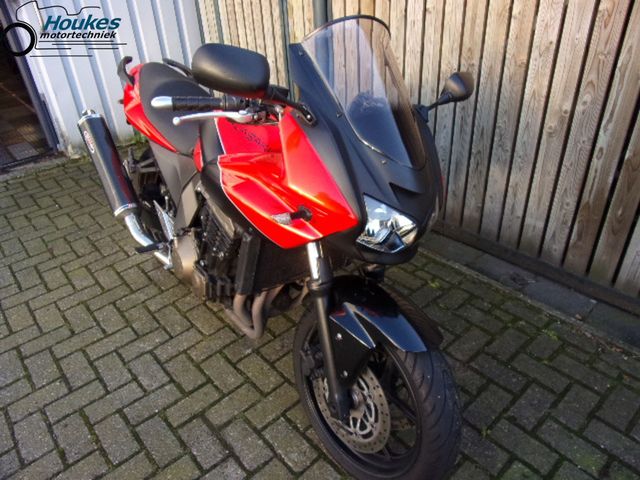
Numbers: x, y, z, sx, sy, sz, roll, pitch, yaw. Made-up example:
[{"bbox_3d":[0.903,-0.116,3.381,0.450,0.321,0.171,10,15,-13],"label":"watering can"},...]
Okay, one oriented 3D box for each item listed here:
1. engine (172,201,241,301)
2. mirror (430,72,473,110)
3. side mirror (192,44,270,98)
[{"bbox_3d":[-0.233,0.031,1.559,0.440,0.480,0.450,-13,31,-37],"label":"engine"},{"bbox_3d":[0.356,-0.396,1.178,0.080,0.100,0.200,30,39,34],"label":"mirror"},{"bbox_3d":[-0.156,-0.297,0.786,0.148,0.086,0.075,-2,29,-32],"label":"side mirror"}]

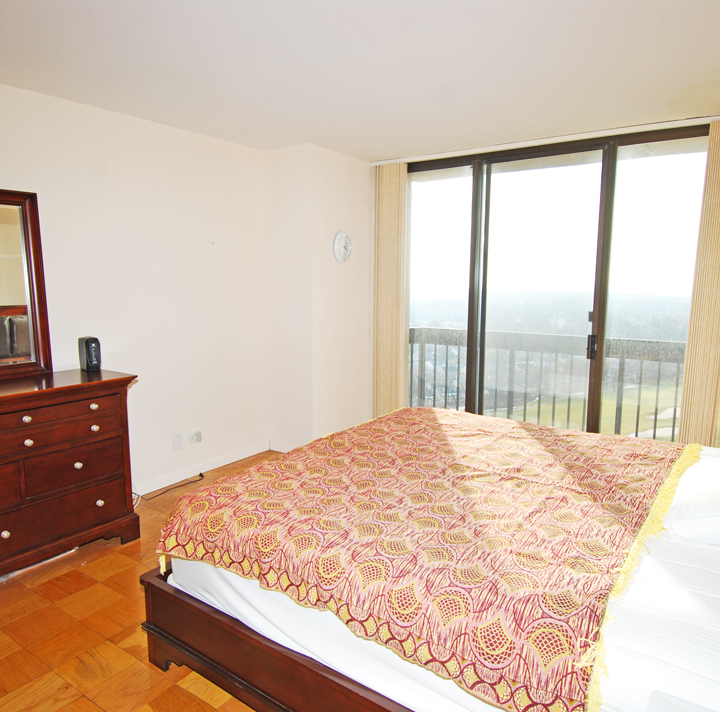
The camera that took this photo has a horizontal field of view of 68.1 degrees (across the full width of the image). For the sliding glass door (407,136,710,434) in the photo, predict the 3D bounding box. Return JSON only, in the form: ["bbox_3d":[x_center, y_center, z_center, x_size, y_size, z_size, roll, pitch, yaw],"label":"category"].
[{"bbox_3d":[1.278,-0.337,3.984,2.500,2.420,0.120,6,10,35],"label":"sliding glass door"}]

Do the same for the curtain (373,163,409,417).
[{"bbox_3d":[0.278,-0.448,4.618,0.350,2.420,0.110,6,10,35],"label":"curtain"}]

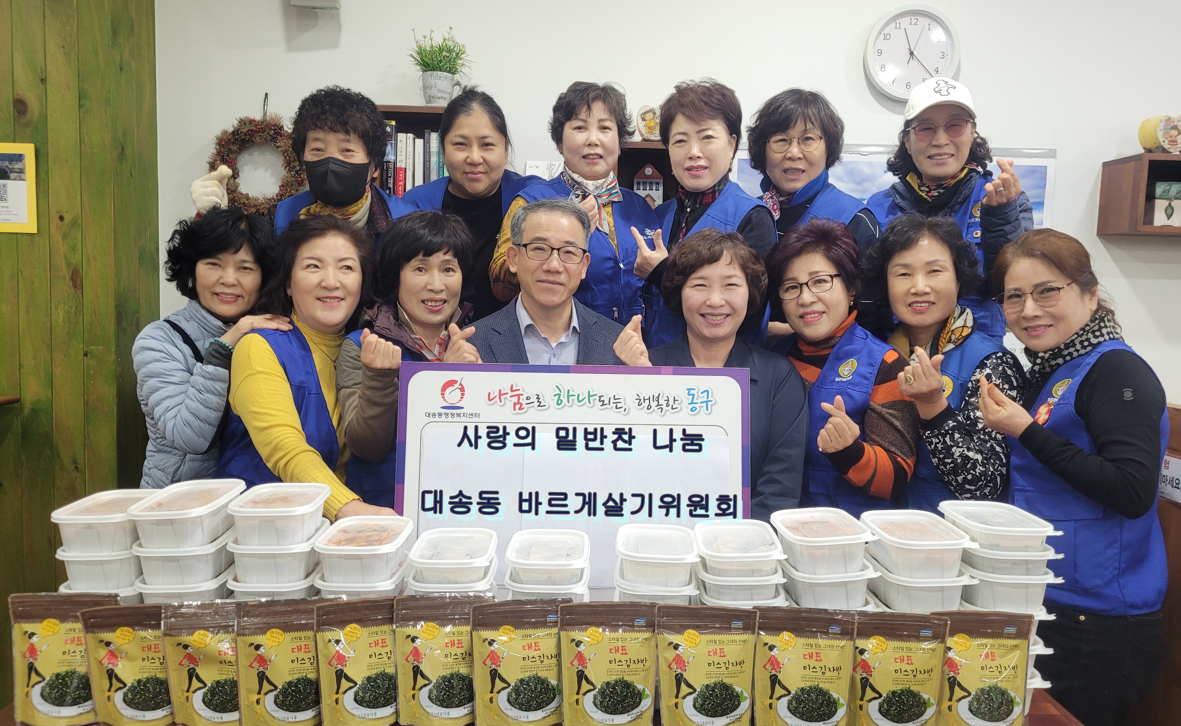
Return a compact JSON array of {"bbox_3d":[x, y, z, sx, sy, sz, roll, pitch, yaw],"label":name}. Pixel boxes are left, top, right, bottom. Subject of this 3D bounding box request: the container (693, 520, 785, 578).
[{"bbox_3d":[0.221,0.280,1.349,0.124,0.042,0.183,1,4,4],"label":"container"}]

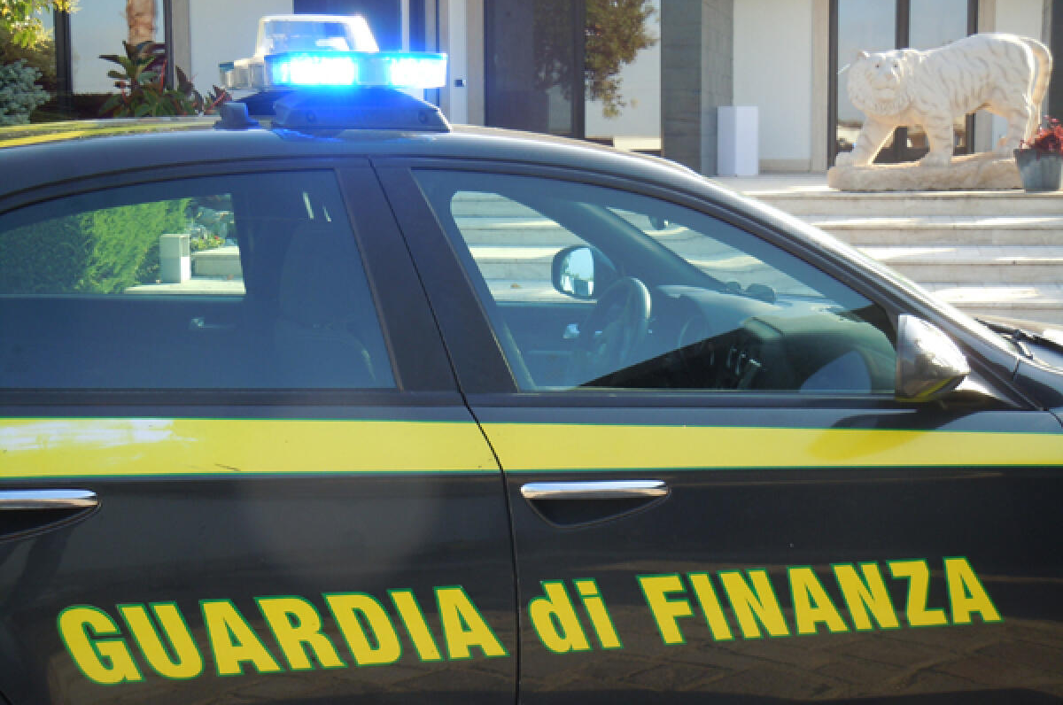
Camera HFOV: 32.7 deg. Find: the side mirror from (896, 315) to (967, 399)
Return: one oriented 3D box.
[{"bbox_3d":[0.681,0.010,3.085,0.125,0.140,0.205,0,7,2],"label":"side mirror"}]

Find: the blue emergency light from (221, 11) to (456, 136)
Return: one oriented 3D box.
[{"bbox_3d":[-0.436,-0.554,3.638,0.339,0.228,0.981,-3,8,-17],"label":"blue emergency light"}]

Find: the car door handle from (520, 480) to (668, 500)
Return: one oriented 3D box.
[{"bbox_3d":[0.103,0.226,2.991,0.255,0.027,0.040,0,7,-17],"label":"car door handle"}]

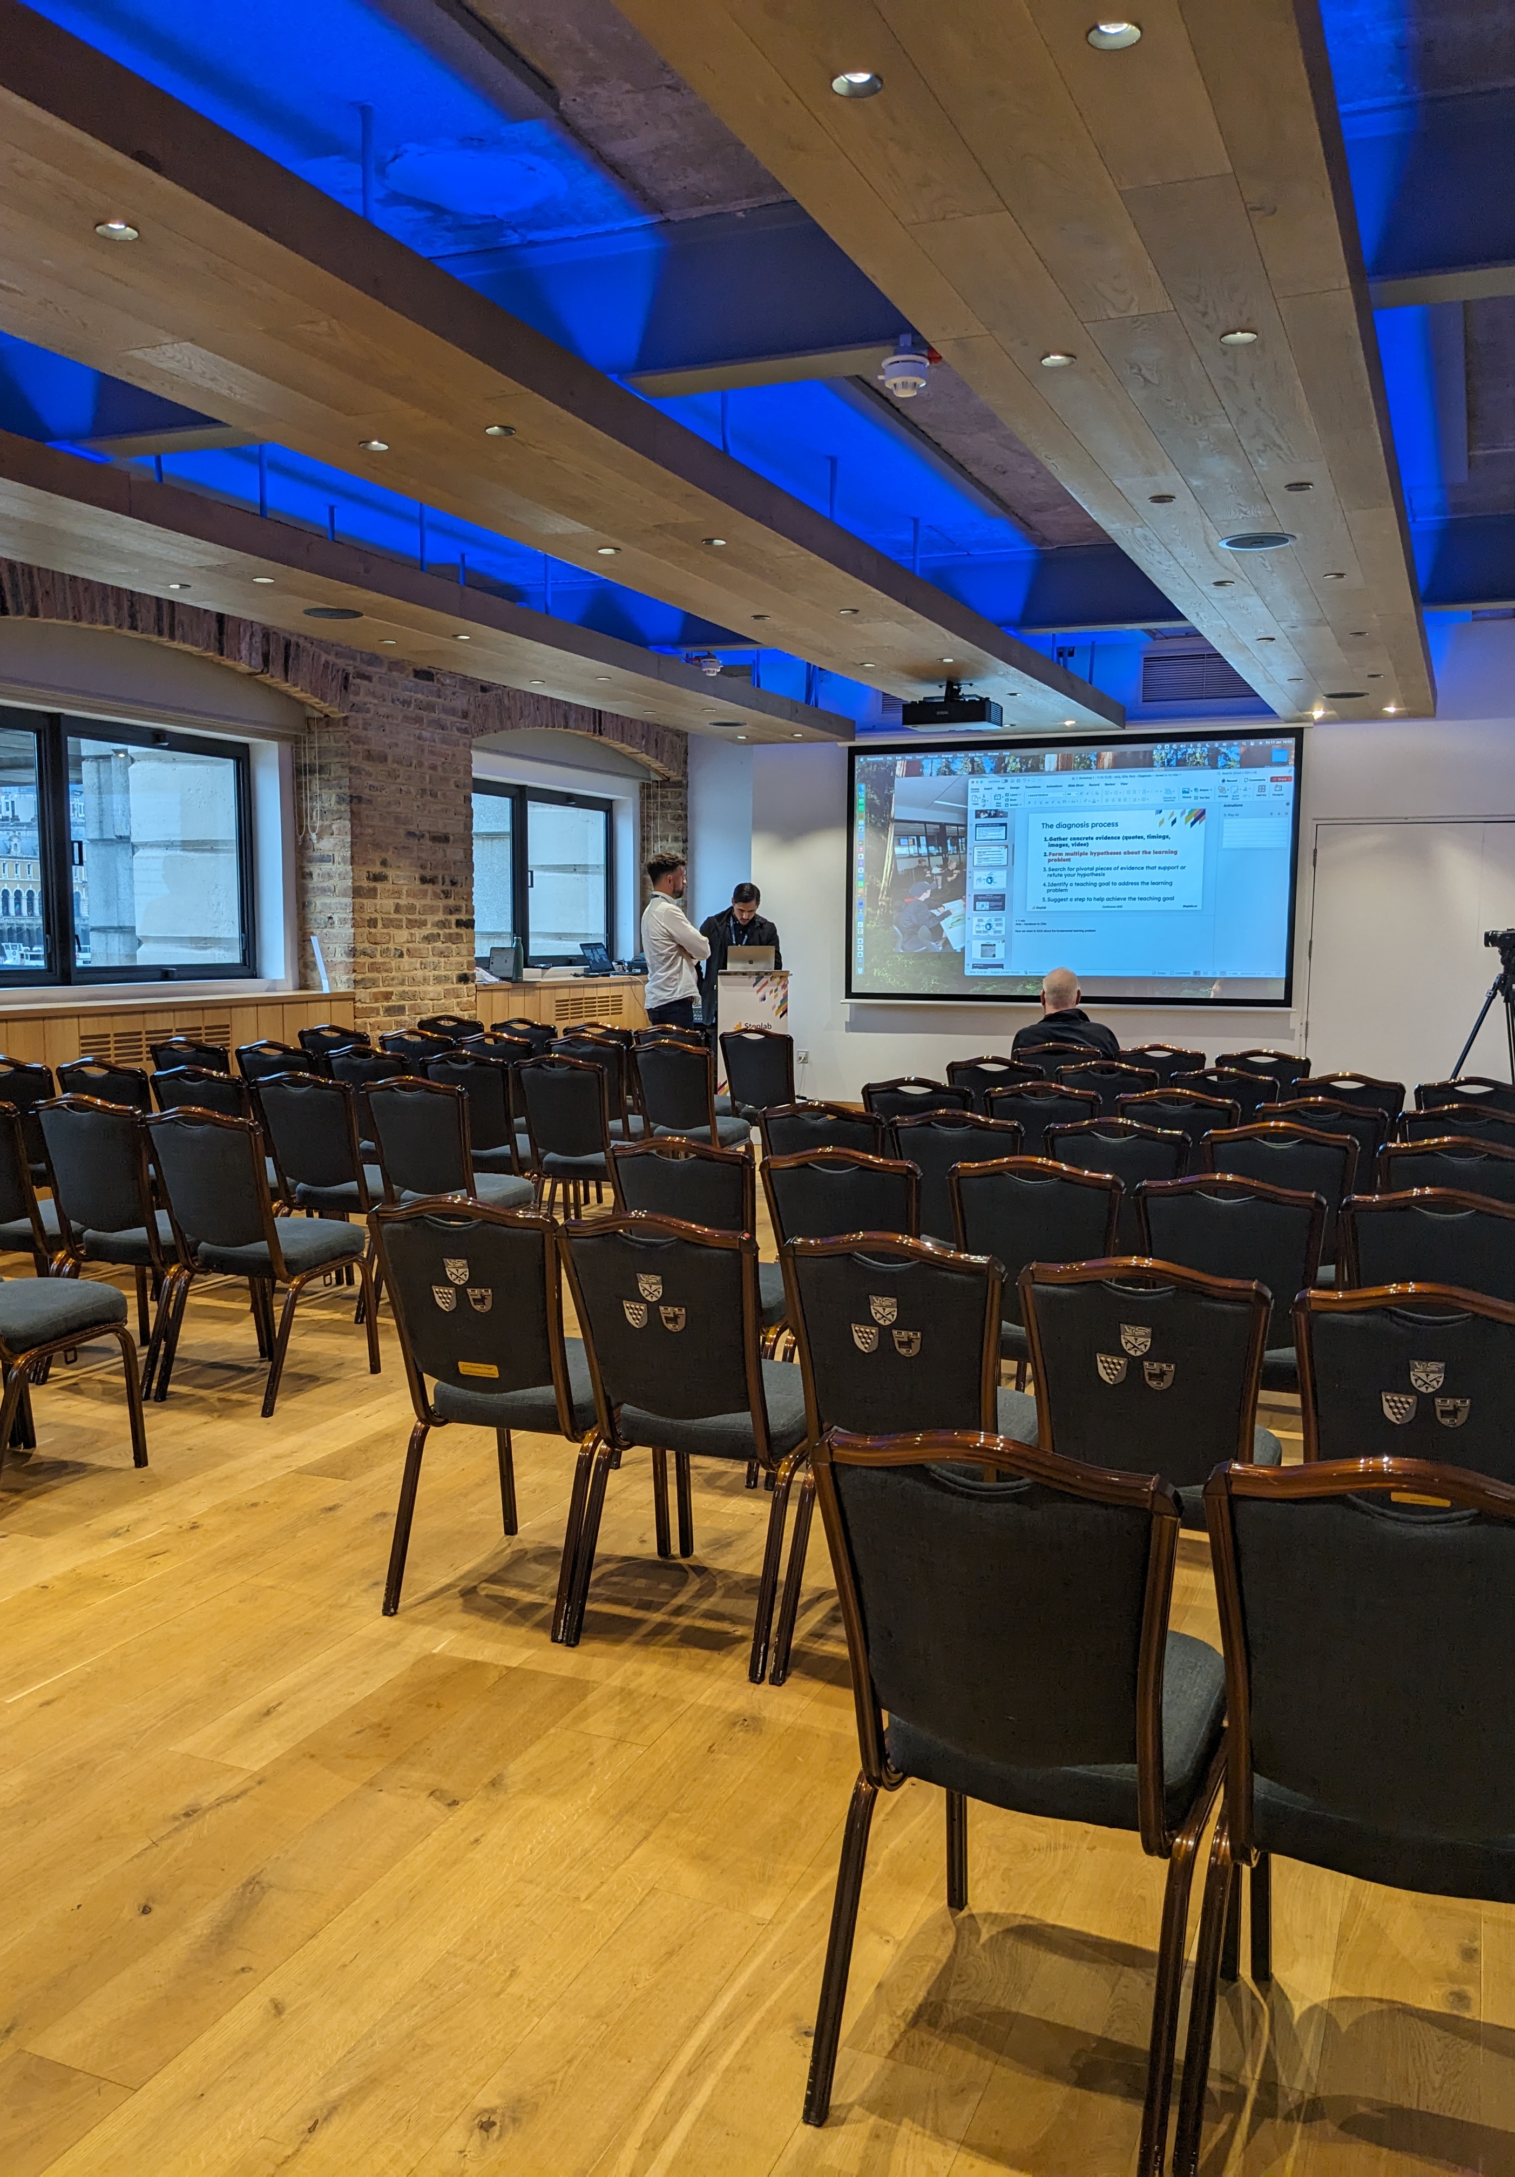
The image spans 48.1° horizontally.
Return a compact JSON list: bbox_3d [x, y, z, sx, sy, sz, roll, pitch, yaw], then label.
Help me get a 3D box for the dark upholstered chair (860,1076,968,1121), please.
[{"bbox_3d":[0.695,0.398,6.535,0.439,0.941,0.604,3,6,23],"label":"dark upholstered chair"}]

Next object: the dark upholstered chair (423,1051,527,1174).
[{"bbox_3d":[-1.108,0.269,7.260,0.434,0.897,0.575,3,6,20],"label":"dark upholstered chair"}]

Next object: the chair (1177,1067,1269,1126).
[{"bbox_3d":[2.002,0.352,7.152,0.439,0.941,0.604,3,6,25],"label":"chair"}]

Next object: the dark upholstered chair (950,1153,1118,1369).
[{"bbox_3d":[0.777,0.605,4.426,0.439,0.941,0.604,3,6,22],"label":"dark upholstered chair"}]

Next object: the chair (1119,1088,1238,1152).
[{"bbox_3d":[1.527,0.419,6.053,0.439,0.902,0.584,3,6,23],"label":"chair"}]

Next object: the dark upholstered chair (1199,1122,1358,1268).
[{"bbox_3d":[1.554,0.520,5.022,0.434,0.897,0.575,3,6,22],"label":"dark upholstered chair"}]

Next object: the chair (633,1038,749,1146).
[{"bbox_3d":[-0.301,0.212,8.201,0.447,0.920,0.601,3,6,22],"label":"chair"}]

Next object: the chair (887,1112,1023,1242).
[{"bbox_3d":[0.681,0.481,5.293,0.439,0.902,0.584,3,6,23],"label":"chair"}]

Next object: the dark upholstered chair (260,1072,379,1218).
[{"bbox_3d":[-1.504,0.367,6.227,0.434,0.897,0.575,3,6,18],"label":"dark upholstered chair"}]

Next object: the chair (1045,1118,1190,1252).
[{"bbox_3d":[1.146,0.524,5.246,0.447,0.920,0.601,3,6,22],"label":"chair"}]

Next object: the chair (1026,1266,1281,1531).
[{"bbox_3d":[0.729,0.697,3.054,0.439,0.902,0.584,3,6,23],"label":"chair"}]

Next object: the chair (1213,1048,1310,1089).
[{"bbox_3d":[2.392,0.245,7.974,0.439,0.902,0.584,3,6,23],"label":"chair"}]

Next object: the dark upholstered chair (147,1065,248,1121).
[{"bbox_3d":[-1.972,0.353,6.574,0.447,0.920,0.601,3,6,20],"label":"dark upholstered chair"}]

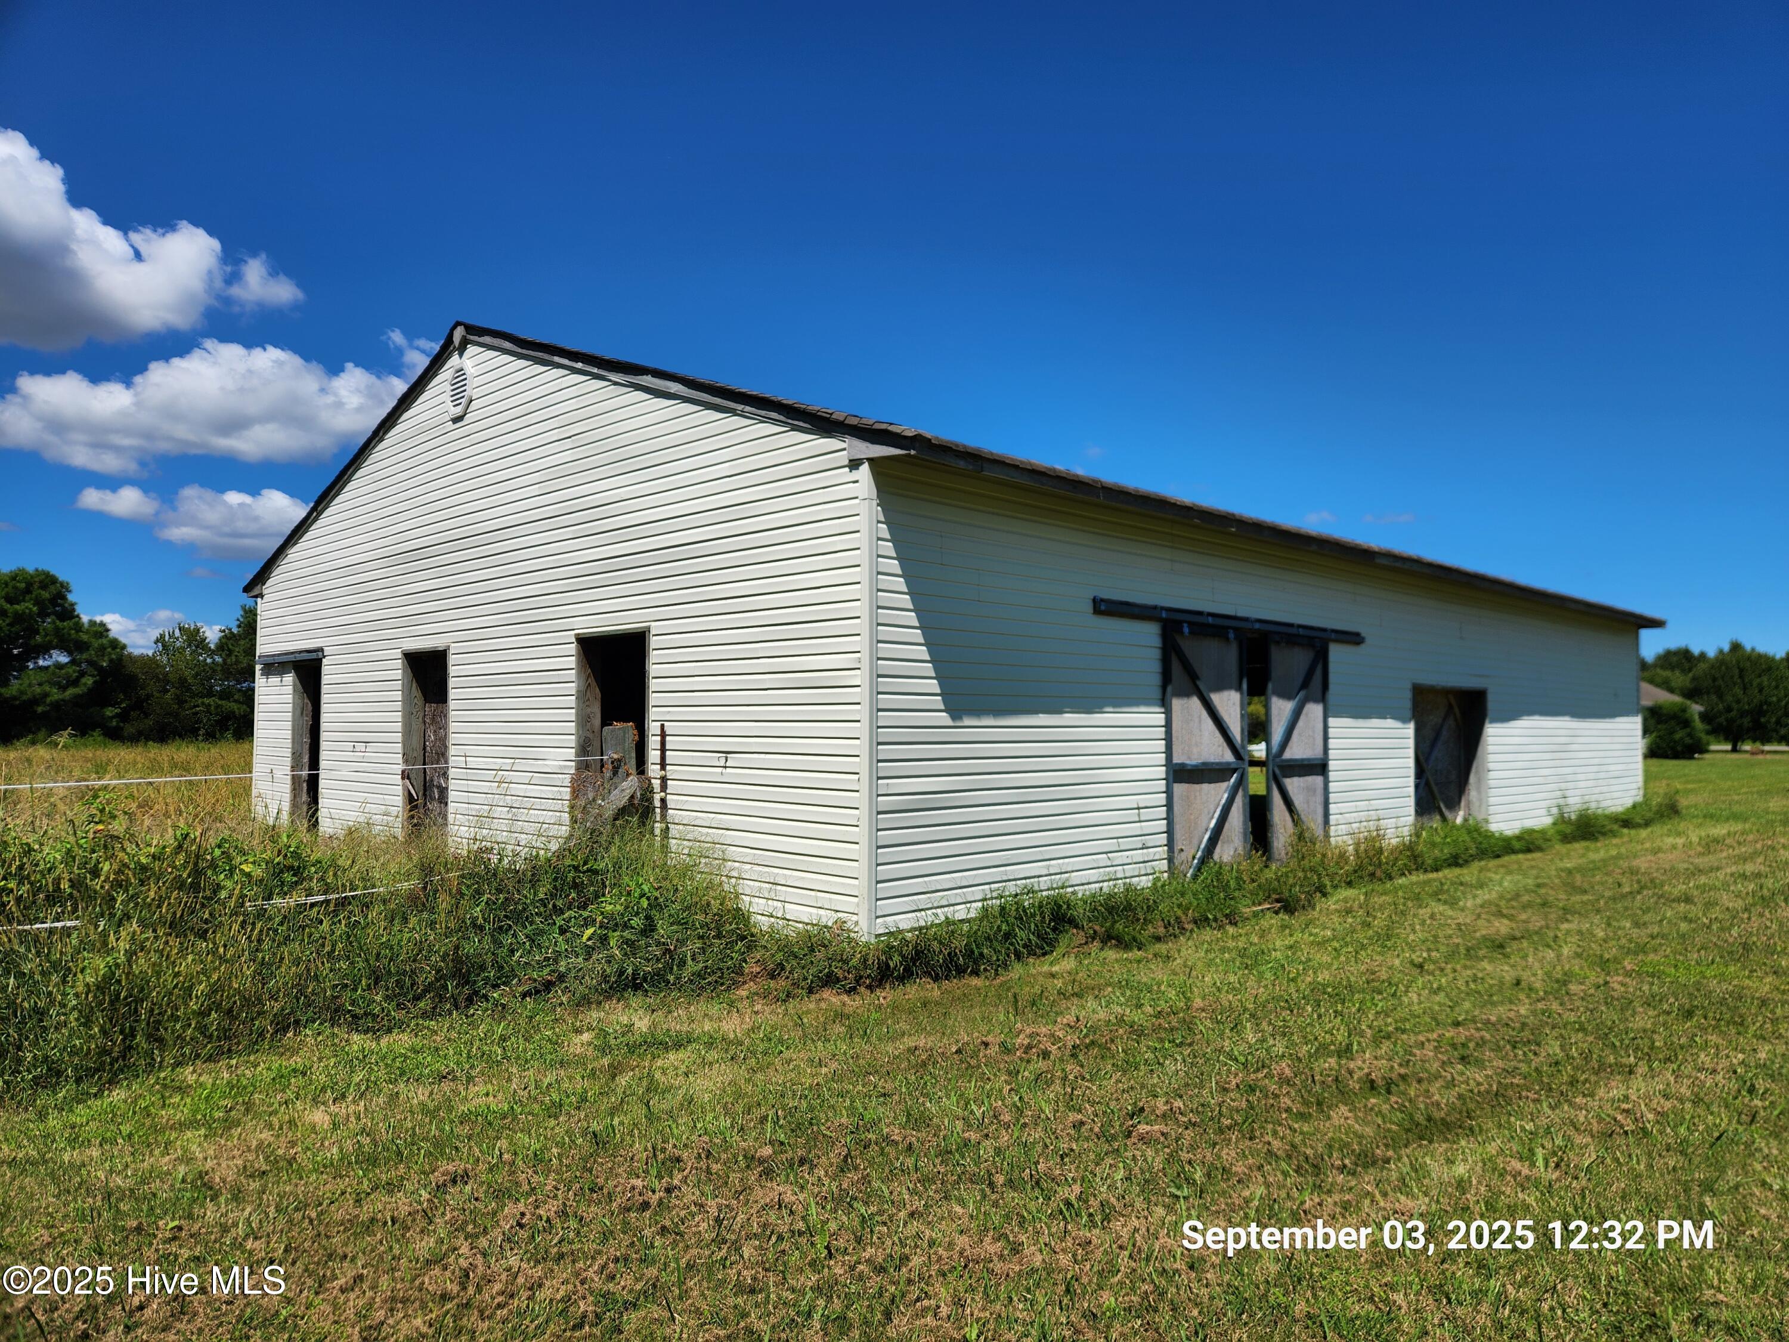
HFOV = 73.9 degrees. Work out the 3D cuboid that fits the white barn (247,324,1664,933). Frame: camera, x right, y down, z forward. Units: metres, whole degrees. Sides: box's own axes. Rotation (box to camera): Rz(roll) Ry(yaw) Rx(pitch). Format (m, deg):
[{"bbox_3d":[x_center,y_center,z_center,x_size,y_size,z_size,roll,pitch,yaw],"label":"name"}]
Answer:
[{"bbox_3d":[2.078,-0.492,18.733,18.640,5.557,13.188,3,-4,-45],"label":"white barn"}]

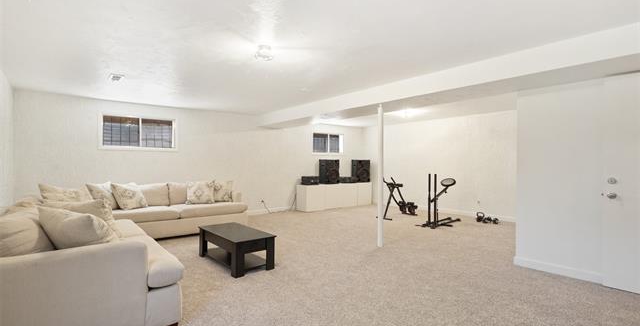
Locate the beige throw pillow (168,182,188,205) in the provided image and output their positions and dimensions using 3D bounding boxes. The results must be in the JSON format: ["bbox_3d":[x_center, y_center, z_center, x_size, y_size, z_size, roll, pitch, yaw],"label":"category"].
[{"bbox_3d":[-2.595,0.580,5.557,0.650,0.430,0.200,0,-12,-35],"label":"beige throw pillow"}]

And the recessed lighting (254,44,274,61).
[{"bbox_3d":[-0.483,-0.965,2.499,0.150,0.100,0.150,0,1,0],"label":"recessed lighting"}]

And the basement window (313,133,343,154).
[{"bbox_3d":[0.243,-0.535,8.132,1.190,0.610,0.100,0,0,-42],"label":"basement window"}]

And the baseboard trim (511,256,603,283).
[{"bbox_3d":[2.576,1.173,3.122,0.018,0.102,0.763,0,0,-42],"label":"baseboard trim"}]

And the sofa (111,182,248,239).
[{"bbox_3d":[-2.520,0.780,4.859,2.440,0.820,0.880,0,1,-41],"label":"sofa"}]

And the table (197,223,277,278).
[{"bbox_3d":[-1.052,1.040,3.529,0.501,0.384,1.058,0,0,-43],"label":"table"}]

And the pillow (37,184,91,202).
[{"bbox_3d":[-3.360,0.519,3.778,0.170,0.440,0.500,-16,-6,25],"label":"pillow"}]

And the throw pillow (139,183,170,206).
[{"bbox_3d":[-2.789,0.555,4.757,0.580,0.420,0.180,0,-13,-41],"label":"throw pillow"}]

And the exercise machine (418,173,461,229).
[{"bbox_3d":[2.346,0.711,5.531,1.050,0.970,0.460,0,1,-41],"label":"exercise machine"}]

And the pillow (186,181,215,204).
[{"bbox_3d":[-2.180,0.542,5.214,0.460,0.420,0.160,0,-14,-41],"label":"pillow"}]

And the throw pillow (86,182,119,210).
[{"bbox_3d":[-3.328,0.520,4.350,0.160,0.430,0.460,-27,-13,27],"label":"throw pillow"}]

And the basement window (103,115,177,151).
[{"bbox_3d":[-3.106,-0.513,4.945,1.120,0.560,0.090,0,1,-41],"label":"basement window"}]

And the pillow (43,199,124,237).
[{"bbox_3d":[-2.021,0.527,2.450,0.480,0.440,0.170,0,21,8],"label":"pillow"}]

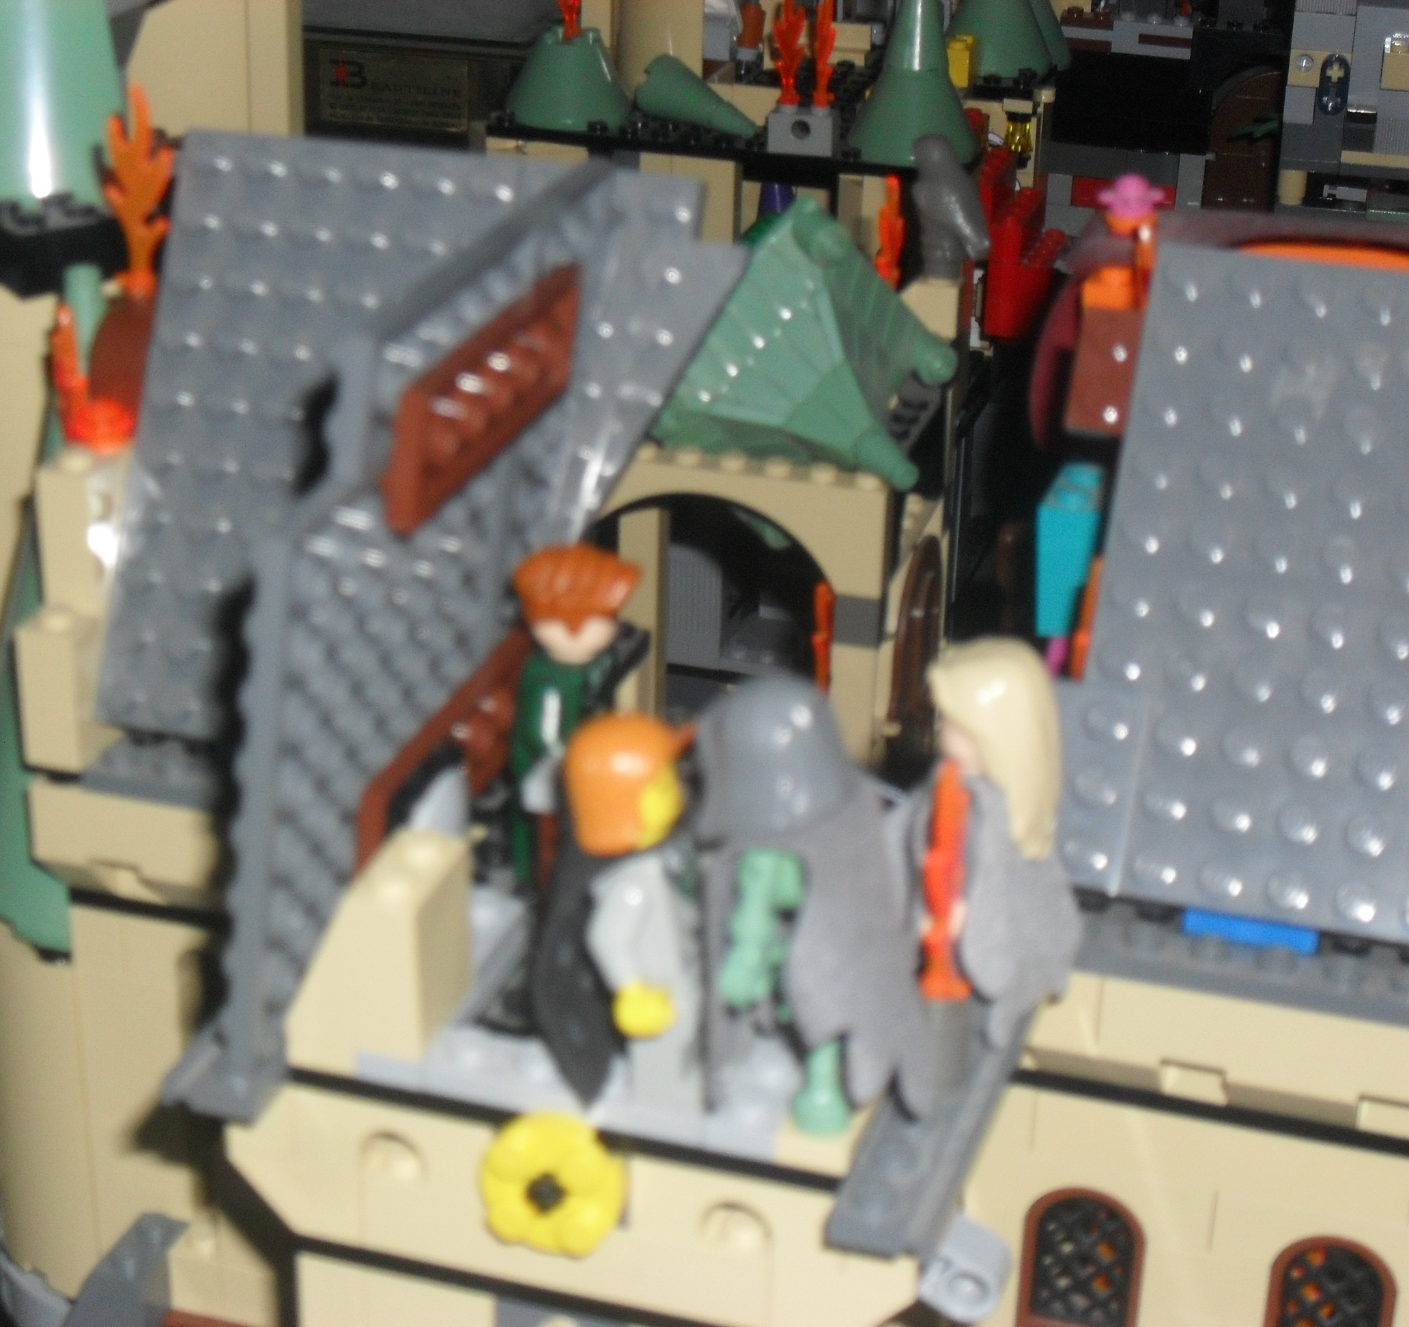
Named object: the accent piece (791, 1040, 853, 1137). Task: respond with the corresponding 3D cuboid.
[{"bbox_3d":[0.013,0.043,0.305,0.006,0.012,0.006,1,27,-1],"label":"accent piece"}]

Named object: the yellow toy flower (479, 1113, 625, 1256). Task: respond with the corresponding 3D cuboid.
[{"bbox_3d":[-0.016,0.056,0.313,0.016,0.016,0.004,9,28,14],"label":"yellow toy flower"}]

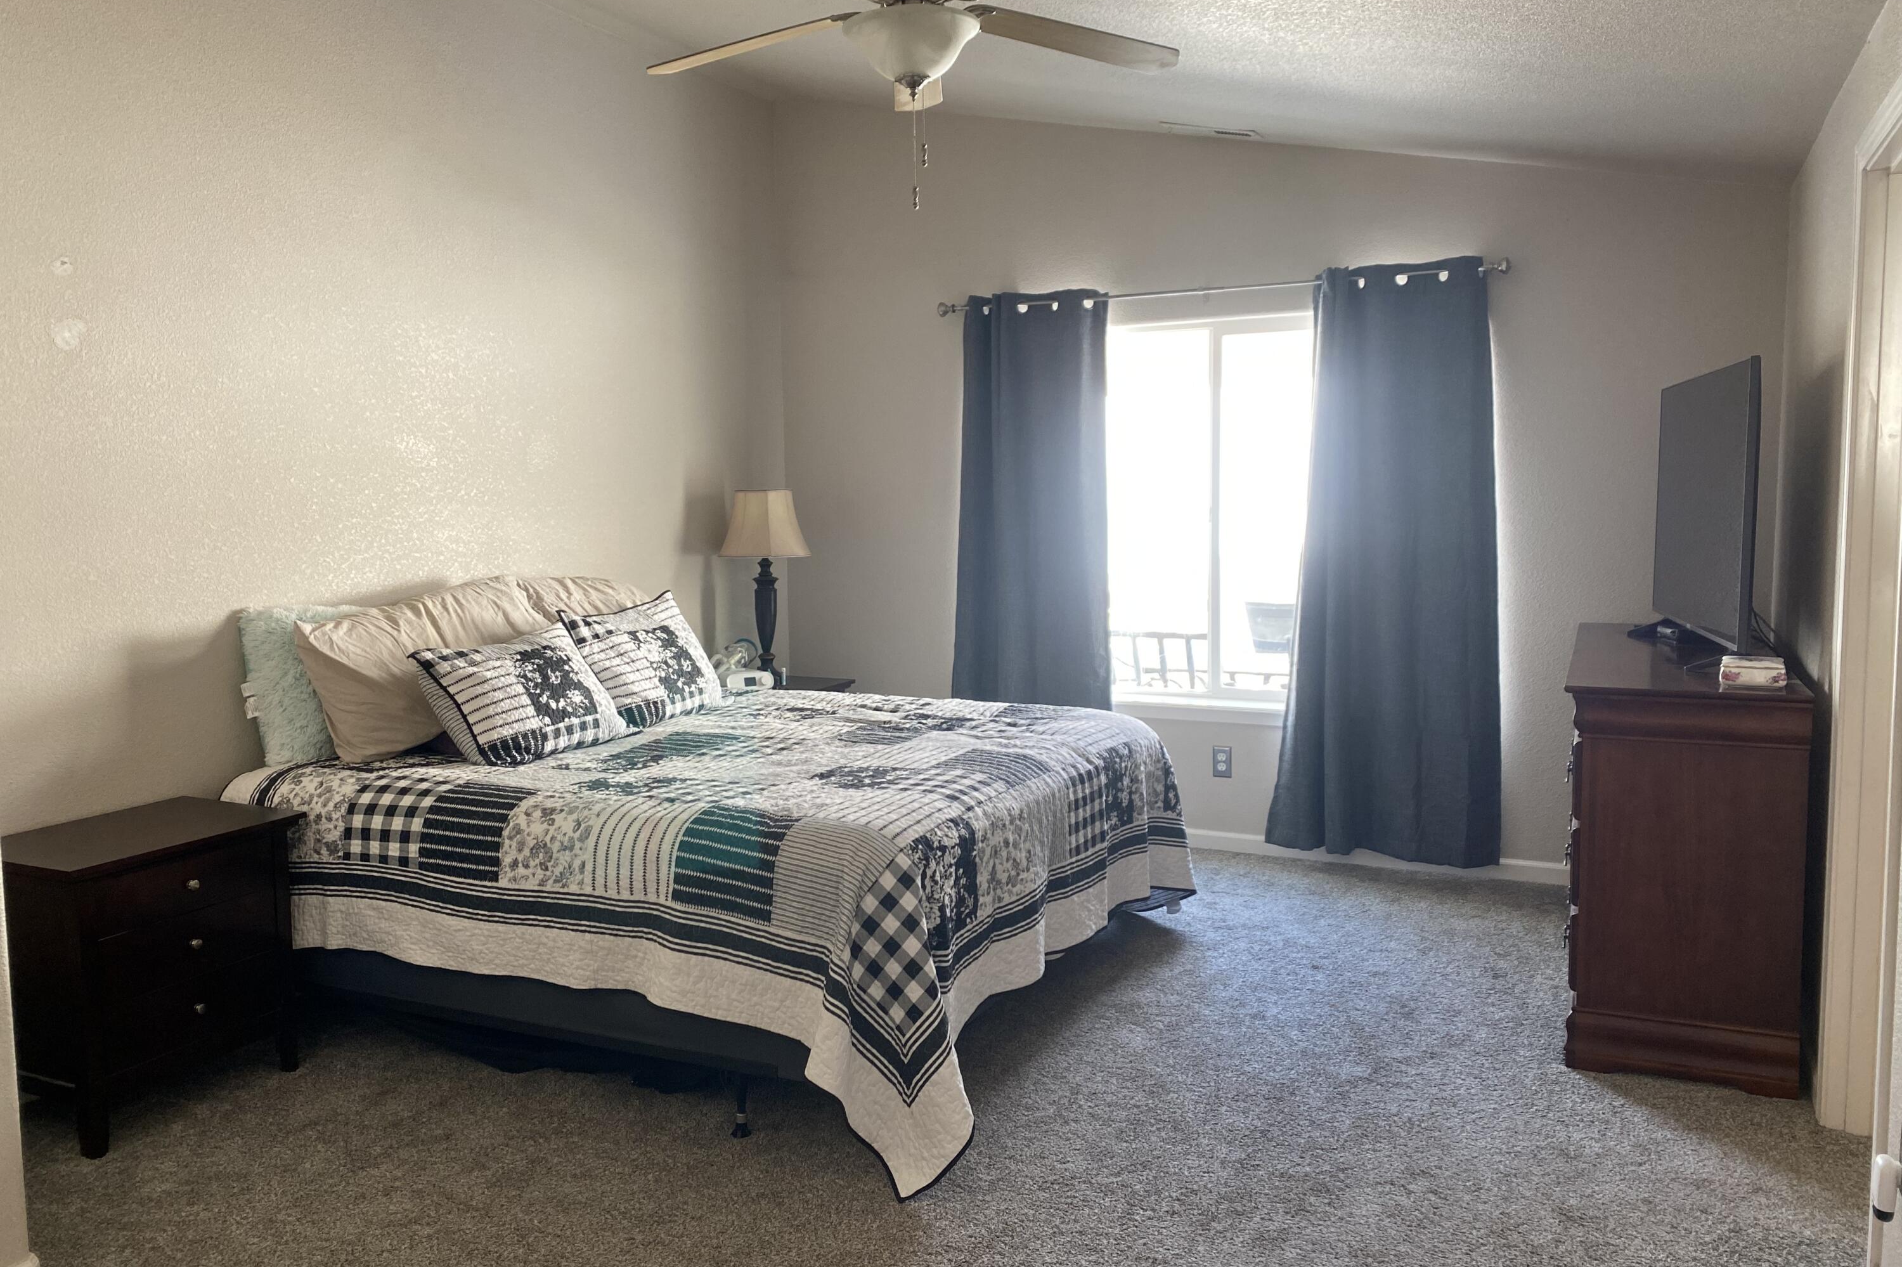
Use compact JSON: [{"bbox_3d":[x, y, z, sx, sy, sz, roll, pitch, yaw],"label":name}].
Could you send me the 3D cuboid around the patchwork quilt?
[{"bbox_3d":[-0.593,0.665,4.247,2.126,0.705,2.078,2,6,26],"label":"patchwork quilt"}]

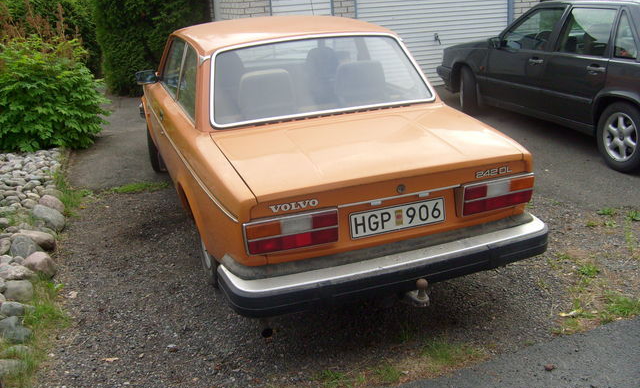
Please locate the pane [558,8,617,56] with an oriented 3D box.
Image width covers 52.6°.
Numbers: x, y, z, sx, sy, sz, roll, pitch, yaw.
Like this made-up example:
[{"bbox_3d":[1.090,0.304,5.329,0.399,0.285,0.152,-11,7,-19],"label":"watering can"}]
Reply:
[{"bbox_3d":[2.398,-1.452,5.814,0.040,0.420,0.660,8,15,-20],"label":"pane"}]

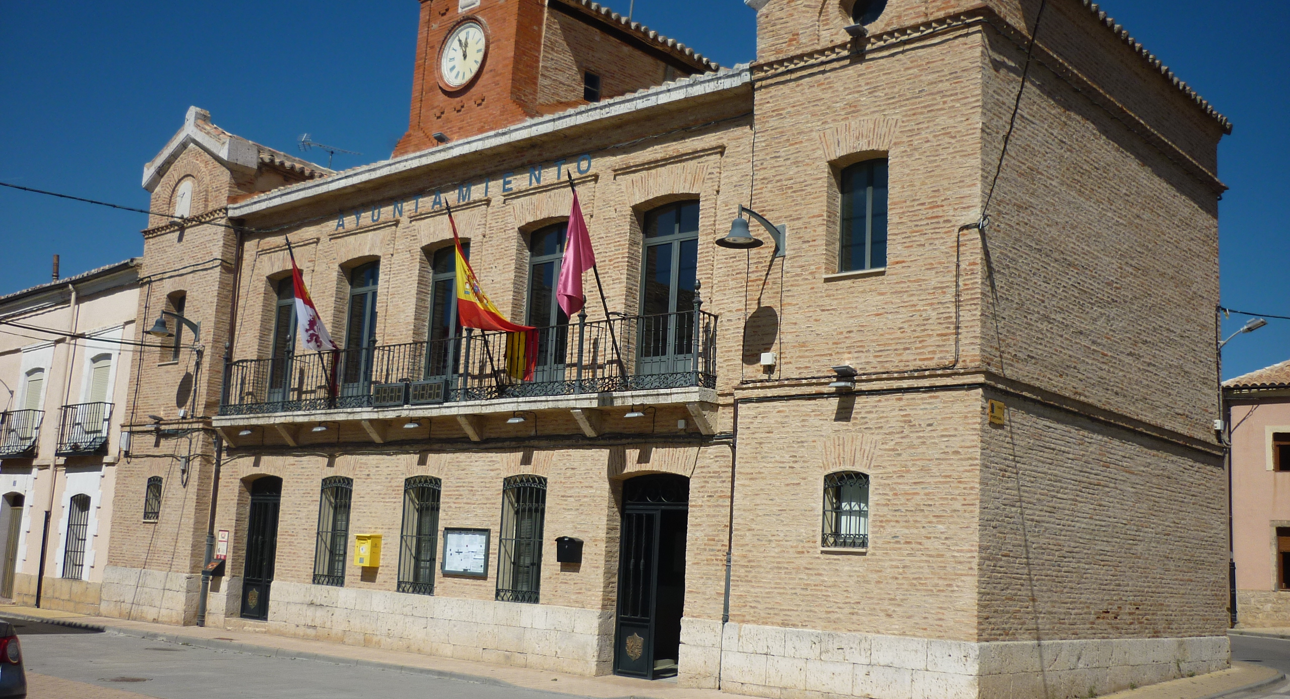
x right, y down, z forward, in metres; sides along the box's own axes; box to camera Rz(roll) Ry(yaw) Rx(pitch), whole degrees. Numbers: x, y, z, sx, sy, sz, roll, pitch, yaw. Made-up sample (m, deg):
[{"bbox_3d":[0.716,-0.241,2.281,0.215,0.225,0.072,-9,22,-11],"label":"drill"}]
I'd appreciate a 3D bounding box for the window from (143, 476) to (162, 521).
[{"bbox_3d":[-10.745,3.268,27.016,0.660,0.970,0.120,-5,-13,40],"label":"window"}]

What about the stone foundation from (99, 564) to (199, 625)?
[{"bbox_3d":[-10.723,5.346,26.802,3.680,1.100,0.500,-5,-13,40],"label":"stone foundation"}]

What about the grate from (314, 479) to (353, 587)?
[{"bbox_3d":[-5.393,3.156,21.439,0.923,1.885,0.208,-5,-13,41],"label":"grate"}]

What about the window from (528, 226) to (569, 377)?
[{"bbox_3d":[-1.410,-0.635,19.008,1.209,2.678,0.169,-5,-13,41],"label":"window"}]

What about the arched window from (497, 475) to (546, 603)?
[{"bbox_3d":[-1.840,2.805,18.269,0.929,1.865,0.078,-5,-13,41],"label":"arched window"}]

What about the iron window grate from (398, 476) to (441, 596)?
[{"bbox_3d":[-3.971,3.240,21.586,1.000,2.050,0.080,-5,-13,40],"label":"iron window grate"}]

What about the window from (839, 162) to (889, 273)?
[{"bbox_3d":[2.756,-1.612,15.112,0.857,1.482,0.169,-5,-13,41],"label":"window"}]

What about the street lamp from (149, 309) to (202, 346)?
[{"bbox_3d":[-9.419,-0.460,24.503,0.572,0.546,1.131,-5,-13,41],"label":"street lamp"}]

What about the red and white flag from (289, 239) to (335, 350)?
[{"bbox_3d":[-6.244,-0.930,22.979,0.250,1.950,1.250,-5,-13,40],"label":"red and white flag"}]

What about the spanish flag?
[{"bbox_3d":[-2.271,-0.804,18.084,0.754,2.379,1.469,-5,-13,41],"label":"spanish flag"}]

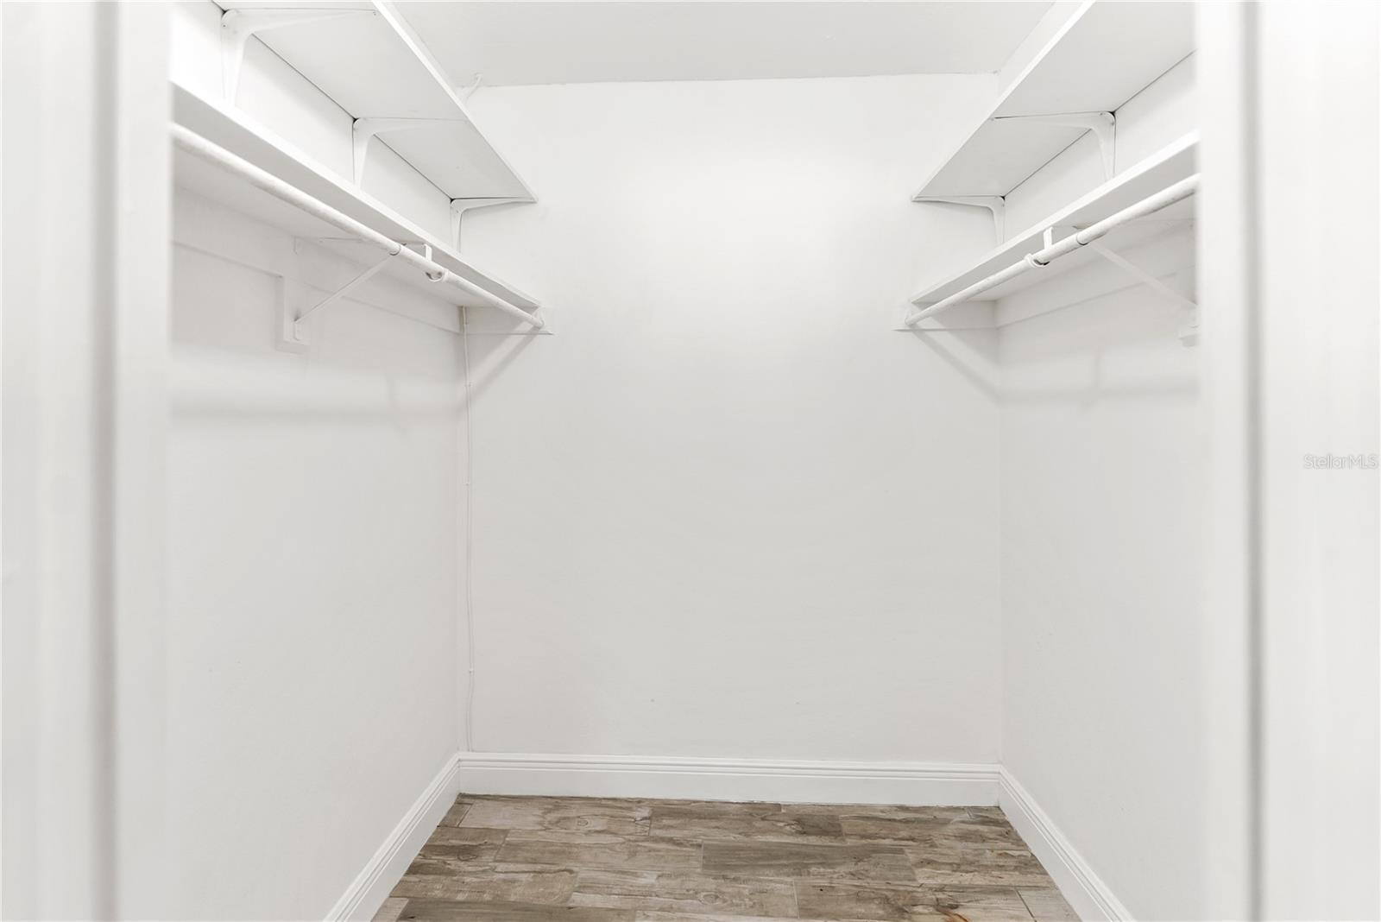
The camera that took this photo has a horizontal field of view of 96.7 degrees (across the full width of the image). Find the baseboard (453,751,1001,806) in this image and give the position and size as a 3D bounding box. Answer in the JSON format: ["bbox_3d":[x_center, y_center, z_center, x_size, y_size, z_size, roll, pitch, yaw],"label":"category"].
[{"bbox_3d":[0.117,1.085,2.100,1.843,0.140,0.018,0,2,2],"label":"baseboard"}]

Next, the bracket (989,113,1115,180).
[{"bbox_3d":[0.874,-0.723,1.491,0.285,0.224,0.030,0,2,2],"label":"bracket"}]

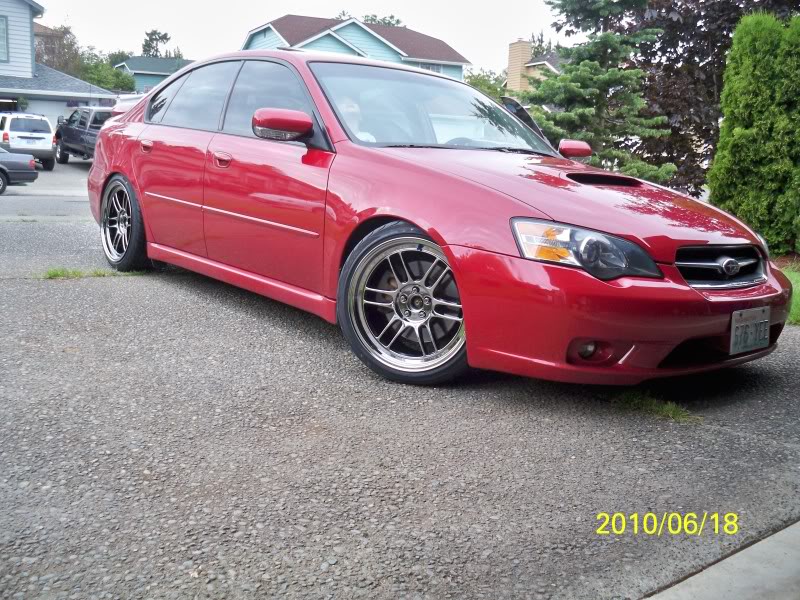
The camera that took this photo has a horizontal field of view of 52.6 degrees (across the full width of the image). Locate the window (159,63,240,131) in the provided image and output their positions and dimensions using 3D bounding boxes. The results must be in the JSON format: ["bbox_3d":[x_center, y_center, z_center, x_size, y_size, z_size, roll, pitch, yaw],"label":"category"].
[{"bbox_3d":[-1.050,-1.089,4.317,0.040,0.400,0.720,26,-7,-42],"label":"window"}]

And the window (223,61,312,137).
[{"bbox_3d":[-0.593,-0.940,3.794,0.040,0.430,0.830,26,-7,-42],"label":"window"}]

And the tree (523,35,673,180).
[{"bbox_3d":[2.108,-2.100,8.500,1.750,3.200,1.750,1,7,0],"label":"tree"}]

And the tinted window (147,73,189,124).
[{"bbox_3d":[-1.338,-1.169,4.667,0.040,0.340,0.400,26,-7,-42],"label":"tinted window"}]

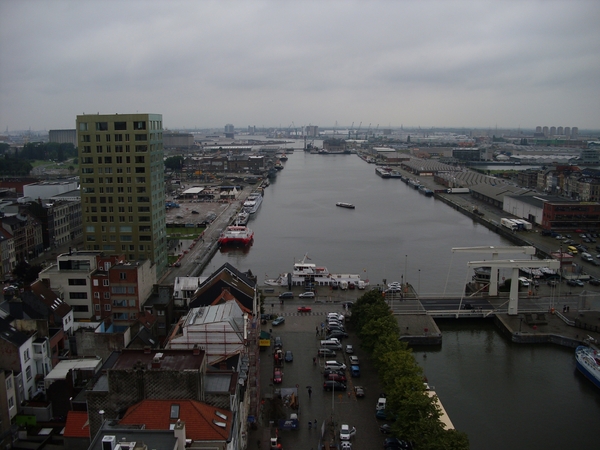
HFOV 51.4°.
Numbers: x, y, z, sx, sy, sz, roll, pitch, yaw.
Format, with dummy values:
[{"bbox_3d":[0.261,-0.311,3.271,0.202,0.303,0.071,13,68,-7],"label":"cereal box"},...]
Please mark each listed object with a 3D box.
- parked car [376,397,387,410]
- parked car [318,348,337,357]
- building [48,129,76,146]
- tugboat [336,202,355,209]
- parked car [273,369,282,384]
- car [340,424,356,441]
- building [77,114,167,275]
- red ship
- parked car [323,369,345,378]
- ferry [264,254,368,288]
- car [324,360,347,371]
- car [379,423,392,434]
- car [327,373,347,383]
[{"bbox_3d":[15.050,33.303,116.295,1.720,1.600,4.100,1,9,8],"label":"parked car"},{"bbox_3d":[6.200,29.091,142.964,4.100,1.520,1.750,0,9,3],"label":"parked car"},{"bbox_3d":[-469.756,-167.121,1254.259,60.000,44.000,32.000,0,9,0],"label":"building"},{"bbox_3d":[30.600,-12.833,415.159,4.100,3.100,15.000,-8,12,-39],"label":"tugboat"},{"bbox_3d":[-4.500,31.353,128.844,1.720,1.500,4.400,0,9,-3],"label":"parked car"},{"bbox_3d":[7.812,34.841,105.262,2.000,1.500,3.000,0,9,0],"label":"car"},{"bbox_3d":[-60.900,-9.964,217.444,23.800,55.200,18.200,0,9,0],"label":"building"},{"bbox_3d":[-29.600,3.732,297.297,13.600,8.400,30.000,0,9,0],"label":"red ship"},{"bbox_3d":[7.271,30.788,131.130,4.390,1.480,1.750,0,9,0],"label":"parked car"},{"bbox_3d":[5.600,15.602,208.255,34.500,11.600,7.200,0,9,0],"label":"ferry"},{"bbox_3d":[7.743,30.202,134.411,4.560,1.620,1.800,0,9,0],"label":"car"},{"bbox_3d":[15.958,34.712,106.242,4.100,1.450,1.720,4,10,22],"label":"car"},{"bbox_3d":[7.670,31.182,128.686,3.810,1.460,1.700,0,9,0],"label":"car"}]

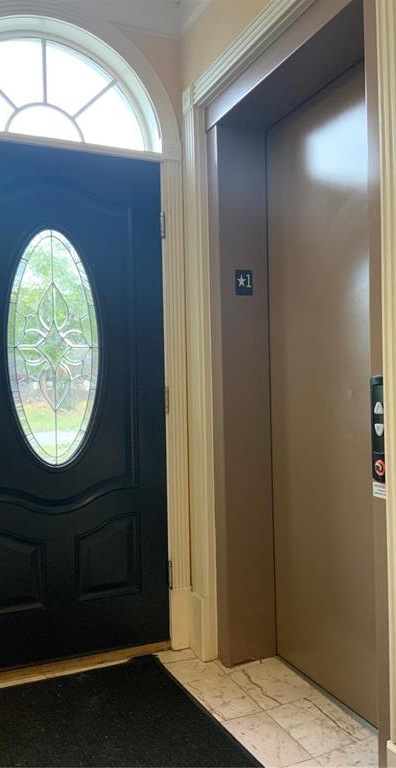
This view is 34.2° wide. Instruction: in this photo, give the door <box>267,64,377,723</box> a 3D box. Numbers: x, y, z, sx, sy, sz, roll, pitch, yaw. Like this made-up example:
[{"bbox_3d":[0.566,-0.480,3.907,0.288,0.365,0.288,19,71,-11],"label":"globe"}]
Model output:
[{"bbox_3d":[0.501,0.034,2.213,0.050,2.134,0.905,-1,0,-23],"label":"door"}]

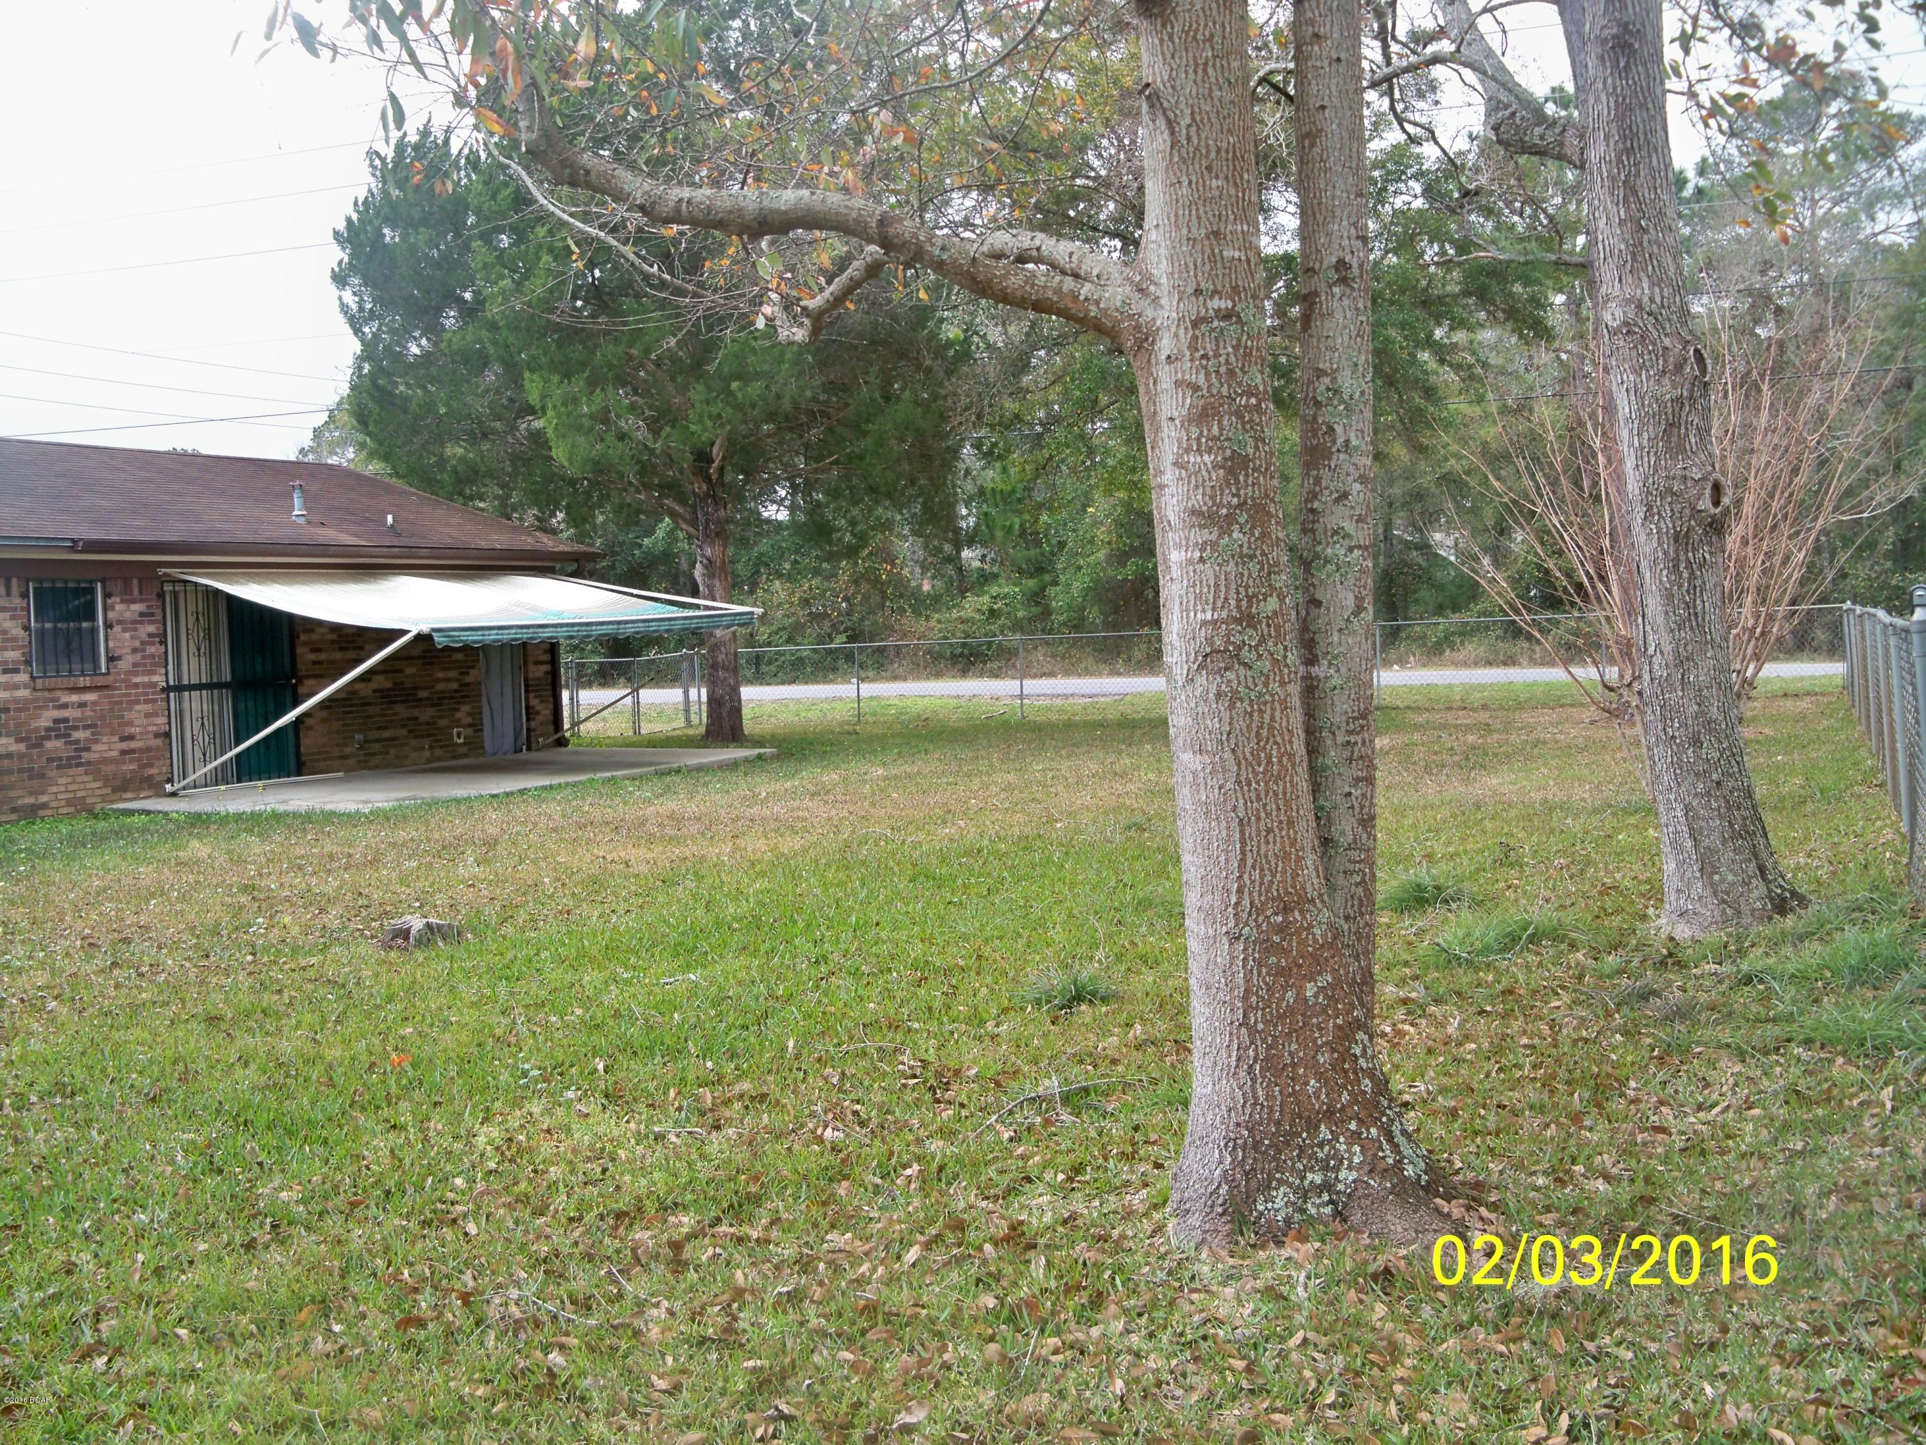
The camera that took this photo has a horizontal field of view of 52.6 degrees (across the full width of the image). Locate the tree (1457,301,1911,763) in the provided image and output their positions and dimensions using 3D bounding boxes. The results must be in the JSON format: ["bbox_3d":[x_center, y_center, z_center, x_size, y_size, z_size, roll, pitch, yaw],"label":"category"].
[{"bbox_3d":[5.080,-1.220,13.750,3.100,3.500,2.900,-1,3,20],"label":"tree"}]

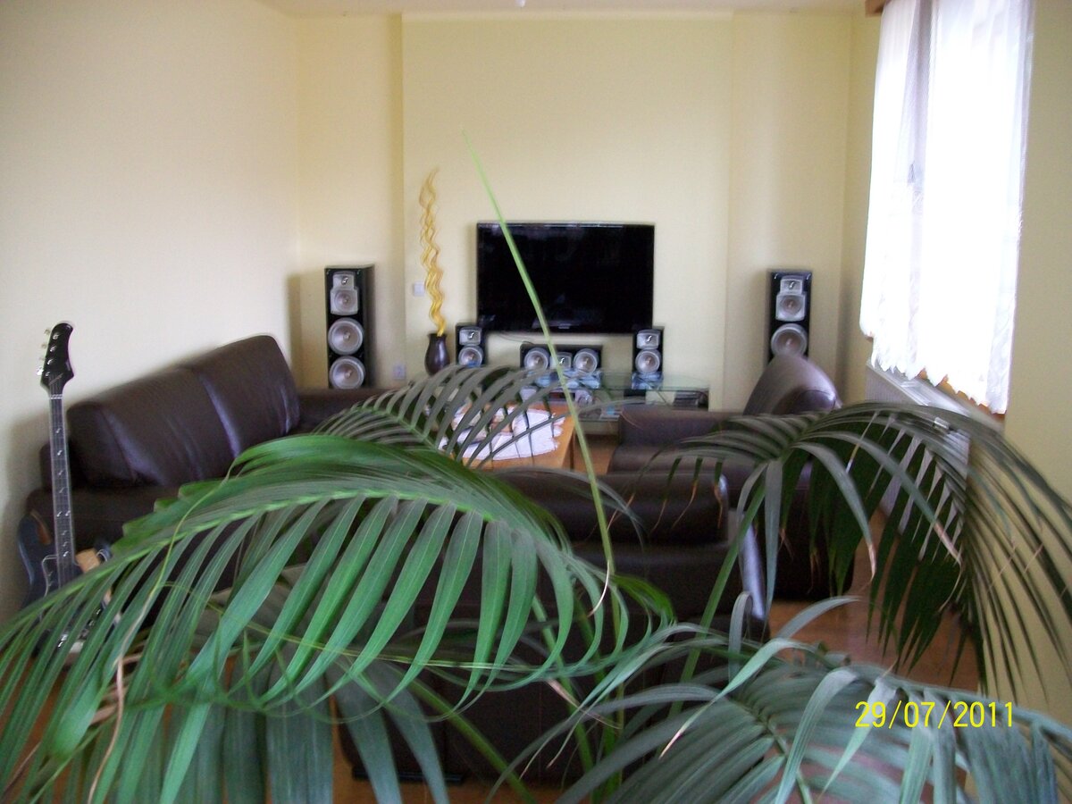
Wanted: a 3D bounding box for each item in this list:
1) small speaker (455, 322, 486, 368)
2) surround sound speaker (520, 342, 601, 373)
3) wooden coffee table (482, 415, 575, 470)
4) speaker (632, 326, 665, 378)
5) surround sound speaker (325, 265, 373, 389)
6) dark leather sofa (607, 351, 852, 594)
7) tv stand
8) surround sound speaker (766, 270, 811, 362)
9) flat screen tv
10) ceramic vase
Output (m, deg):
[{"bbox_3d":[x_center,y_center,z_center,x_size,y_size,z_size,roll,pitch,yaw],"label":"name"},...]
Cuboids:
[{"bbox_3d":[-0.378,-0.305,6.135,0.170,0.280,0.210,1,10,1],"label":"small speaker"},{"bbox_3d":[0.152,-0.238,6.136,0.465,0.165,0.210,1,10,3],"label":"surround sound speaker"},{"bbox_3d":[-0.163,0.376,4.577,0.620,0.470,1.250,1,10,3],"label":"wooden coffee table"},{"bbox_3d":[0.657,-0.292,6.136,0.170,0.280,0.210,1,10,4],"label":"speaker"},{"bbox_3d":[-1.153,-0.298,6.625,0.240,1.100,0.380,0,10,0],"label":"surround sound speaker"},{"bbox_3d":[0.718,0.224,4.347,0.920,0.860,1.080,0,10,0],"label":"dark leather sofa"},{"bbox_3d":[0.144,0.118,6.024,1.600,0.500,0.680,1,10,3],"label":"tv stand"},{"bbox_3d":[1.582,-0.276,6.625,0.240,1.100,0.380,2,10,9],"label":"surround sound speaker"},{"bbox_3d":[0.171,-0.751,6.323,1.060,0.645,0.070,1,10,3],"label":"flat screen tv"},{"bbox_3d":[-0.563,-0.255,5.921,0.140,0.260,0.140,0,10,0],"label":"ceramic vase"}]

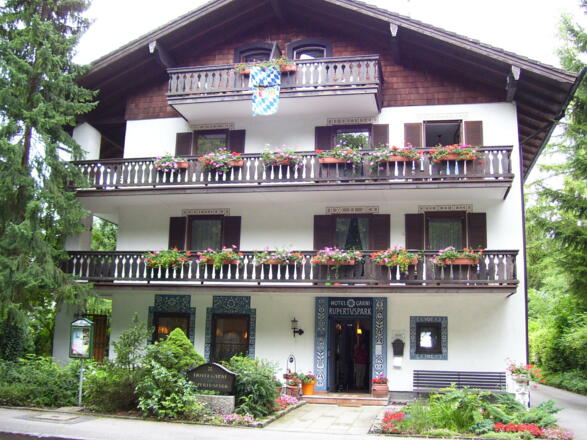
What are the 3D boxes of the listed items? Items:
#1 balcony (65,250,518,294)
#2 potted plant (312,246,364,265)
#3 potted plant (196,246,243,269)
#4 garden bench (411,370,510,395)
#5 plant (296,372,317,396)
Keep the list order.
[{"bbox_3d":[-0.311,1.481,17.100,12.125,1.030,1.705,-1,-10,10],"label":"balcony"},{"bbox_3d":[1.126,0.938,16.030,1.347,0.501,0.400,-1,-10,10],"label":"potted plant"},{"bbox_3d":[-2.101,1.075,17.887,1.341,0.617,0.380,-1,-11,11],"label":"potted plant"},{"bbox_3d":[4.285,4.349,16.144,2.337,0.817,0.630,-1,-10,10],"label":"garden bench"},{"bbox_3d":[0.345,4.359,16.651,0.537,0.605,0.480,-1,-10,10],"label":"plant"}]

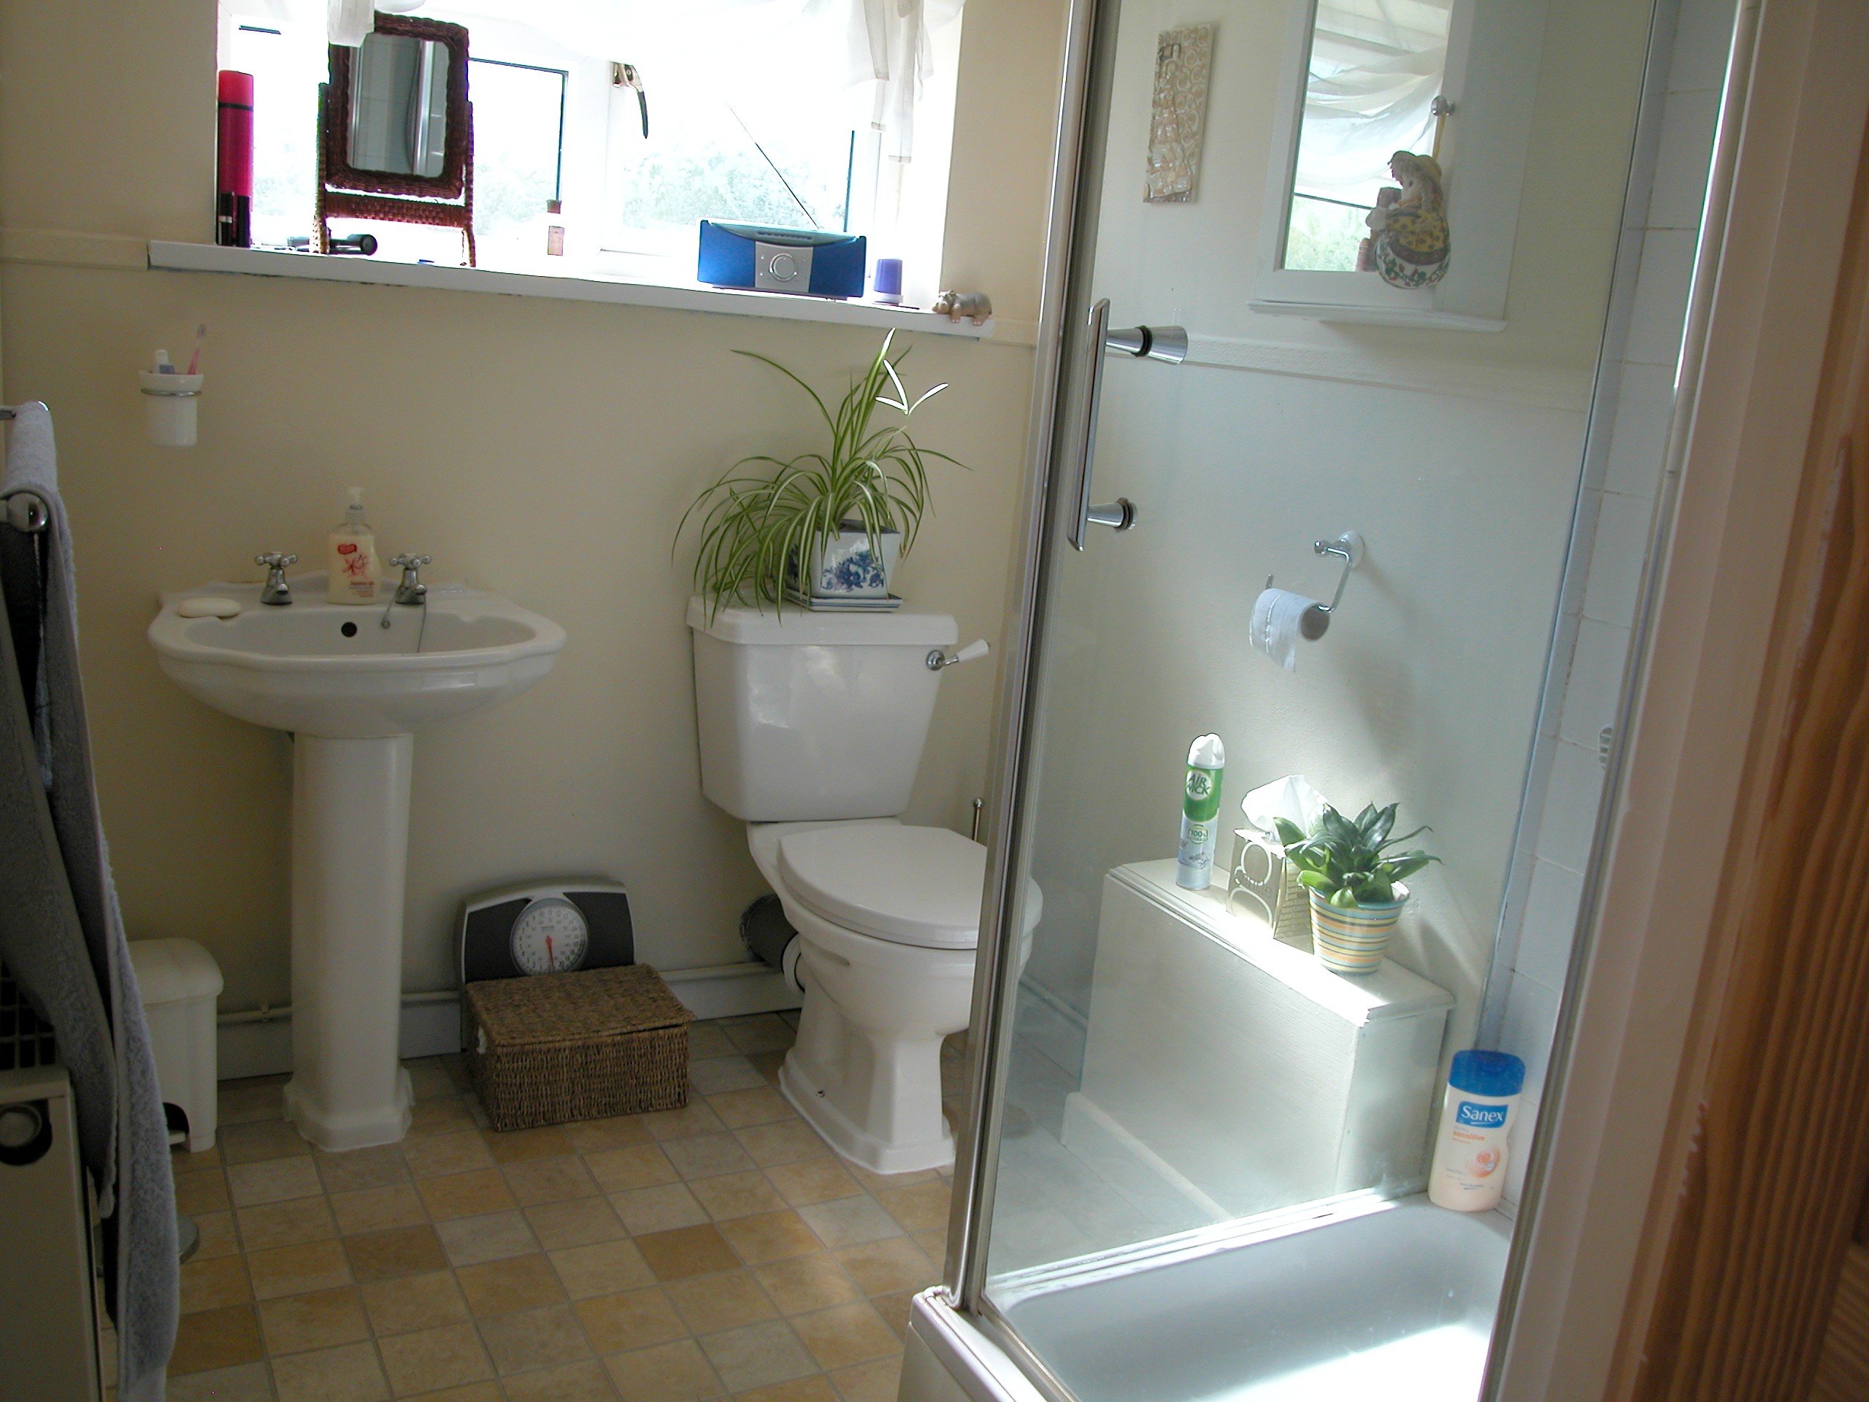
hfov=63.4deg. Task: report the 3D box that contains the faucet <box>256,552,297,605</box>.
[{"bbox_3d":[-0.966,-0.180,2.230,0.063,0.078,0.110,-1,13,-30],"label":"faucet"}]

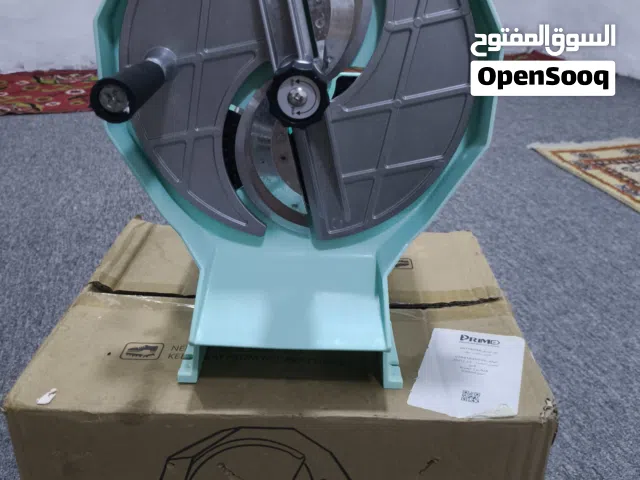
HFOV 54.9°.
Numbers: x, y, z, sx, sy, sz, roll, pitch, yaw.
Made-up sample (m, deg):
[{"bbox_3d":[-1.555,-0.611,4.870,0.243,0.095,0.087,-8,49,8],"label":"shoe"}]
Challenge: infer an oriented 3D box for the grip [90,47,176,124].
[{"bbox_3d":[-0.119,-0.106,0.408,0.025,0.025,0.128,1,25,-2],"label":"grip"}]

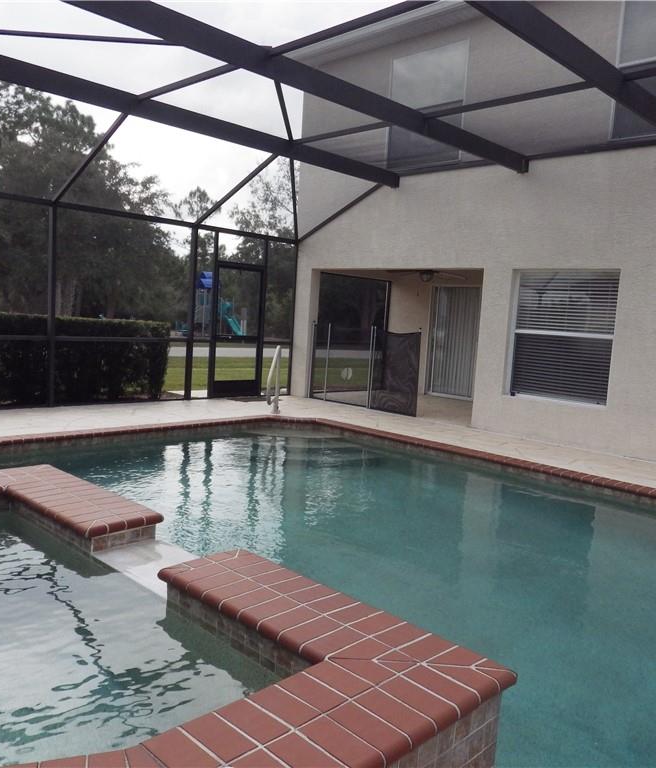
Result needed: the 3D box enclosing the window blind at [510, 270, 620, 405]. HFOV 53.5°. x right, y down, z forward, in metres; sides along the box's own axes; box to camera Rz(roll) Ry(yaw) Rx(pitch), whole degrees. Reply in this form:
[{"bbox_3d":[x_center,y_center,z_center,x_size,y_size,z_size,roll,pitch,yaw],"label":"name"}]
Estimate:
[{"bbox_3d":[2.887,-0.589,8.002,1.280,1.590,0.070,9,9,44],"label":"window blind"}]

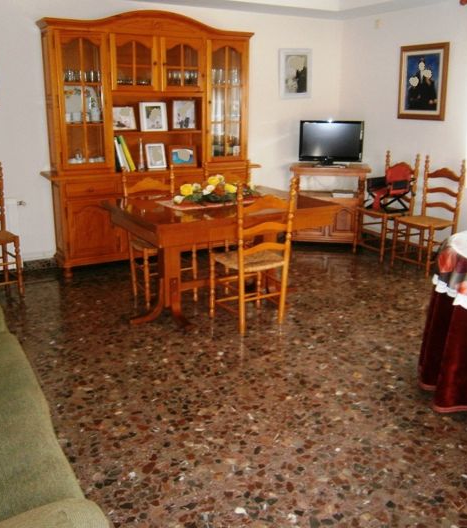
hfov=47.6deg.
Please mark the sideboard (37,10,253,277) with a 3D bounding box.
[{"bbox_3d":[-0.714,-1.106,4.921,2.017,2.216,0.483,-9,19,-28],"label":"sideboard"}]

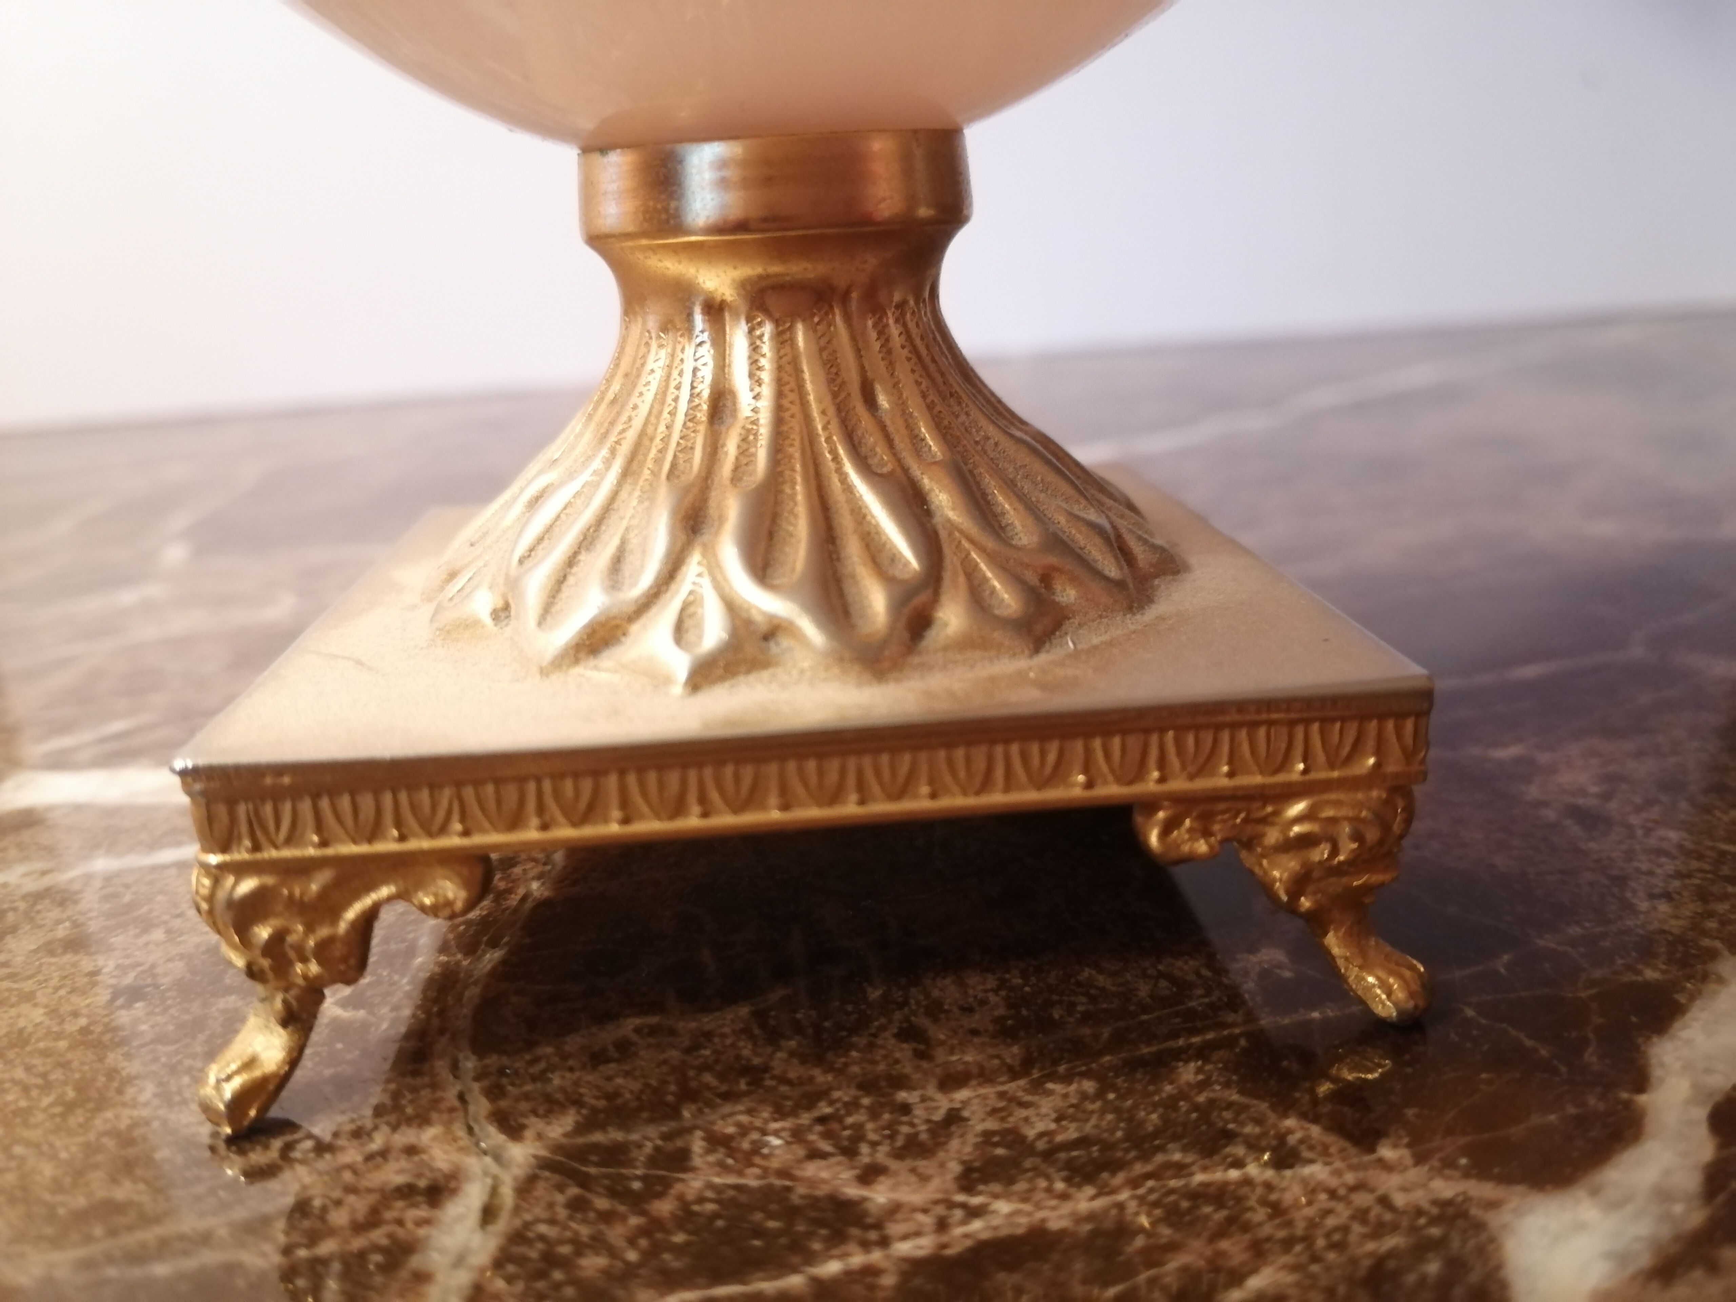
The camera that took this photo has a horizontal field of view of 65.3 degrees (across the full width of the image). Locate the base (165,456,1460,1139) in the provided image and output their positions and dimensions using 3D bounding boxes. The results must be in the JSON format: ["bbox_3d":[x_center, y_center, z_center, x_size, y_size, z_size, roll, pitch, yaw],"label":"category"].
[{"bbox_3d":[-0.008,0.006,0.160,0.100,0.033,0.099,-4,18,-5],"label":"base"}]

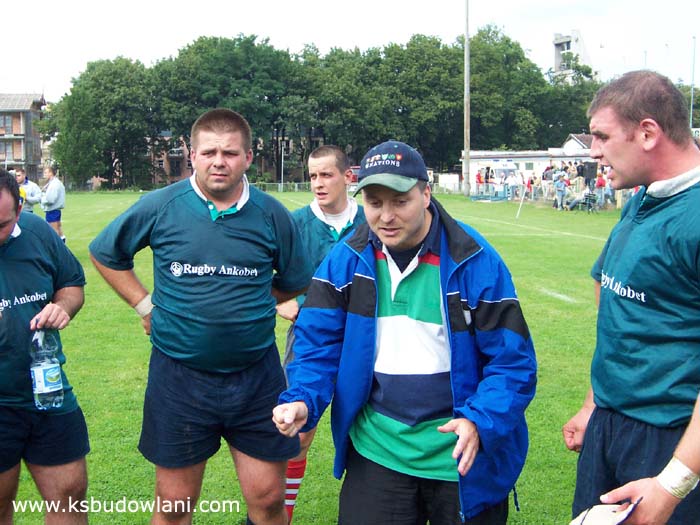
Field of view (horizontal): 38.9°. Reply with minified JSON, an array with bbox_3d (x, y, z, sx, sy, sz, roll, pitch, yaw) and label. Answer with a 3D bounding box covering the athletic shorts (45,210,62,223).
[{"bbox_3d":[-6.972,-1.117,23.300,0.330,0.360,0.400,-1,5,-13],"label":"athletic shorts"}]

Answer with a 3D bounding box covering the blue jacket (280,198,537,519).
[{"bbox_3d":[0.161,0.241,2.600,0.670,0.780,0.460,1,5,14],"label":"blue jacket"}]

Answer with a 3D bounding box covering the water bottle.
[{"bbox_3d":[-0.880,0.303,2.870,0.082,0.255,0.082,-8,5,-8],"label":"water bottle"}]

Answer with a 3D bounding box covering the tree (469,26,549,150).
[{"bbox_3d":[14.688,-14.360,93.000,8.600,15.400,8.600,0,5,0],"label":"tree"}]

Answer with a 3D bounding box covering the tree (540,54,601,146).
[{"bbox_3d":[21.683,-13.705,97.000,6.800,13.200,6.800,0,5,0],"label":"tree"}]

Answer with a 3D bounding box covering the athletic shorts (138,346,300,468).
[{"bbox_3d":[-0.416,0.437,3.160,0.510,0.400,0.350,-1,5,-9],"label":"athletic shorts"}]

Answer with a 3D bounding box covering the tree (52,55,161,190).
[{"bbox_3d":[-23.591,-13.467,96.000,10.800,13.200,10.200,0,5,0],"label":"tree"}]

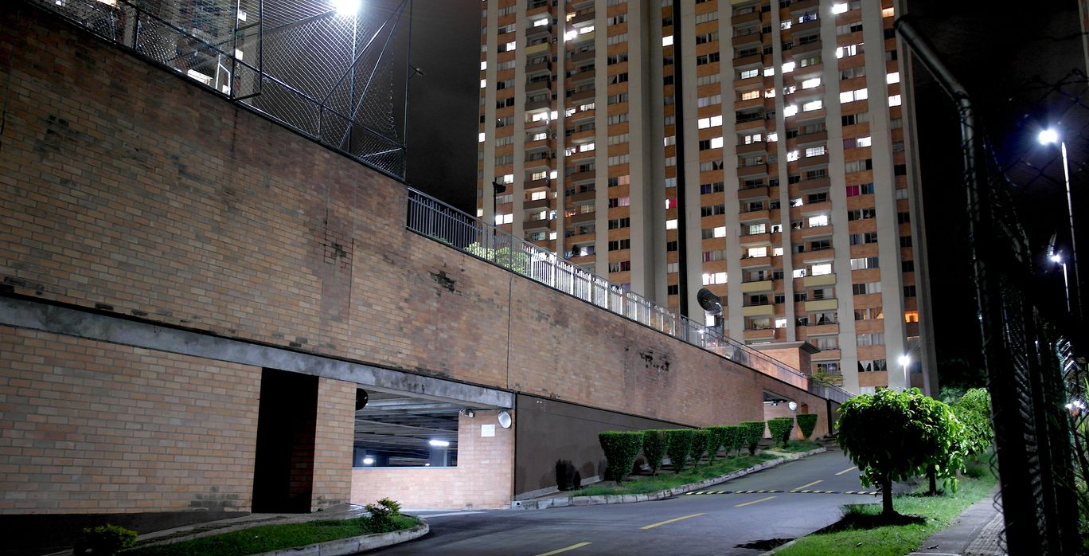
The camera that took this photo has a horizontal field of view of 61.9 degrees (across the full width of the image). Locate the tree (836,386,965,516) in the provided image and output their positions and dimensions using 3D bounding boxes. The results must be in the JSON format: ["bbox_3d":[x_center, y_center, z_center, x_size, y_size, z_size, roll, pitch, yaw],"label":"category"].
[{"bbox_3d":[5.998,2.942,15.506,2.099,2.187,2.099,-7,-15,28],"label":"tree"}]

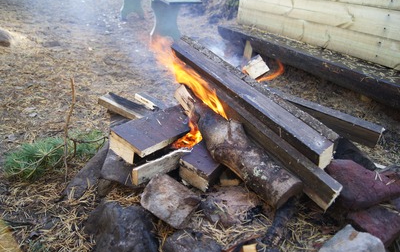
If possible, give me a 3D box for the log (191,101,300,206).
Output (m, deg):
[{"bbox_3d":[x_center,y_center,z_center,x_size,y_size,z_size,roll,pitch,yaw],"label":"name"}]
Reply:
[{"bbox_3d":[0.164,0.099,1.182,0.140,0.135,0.494,-18,42,-28],"label":"log"}]

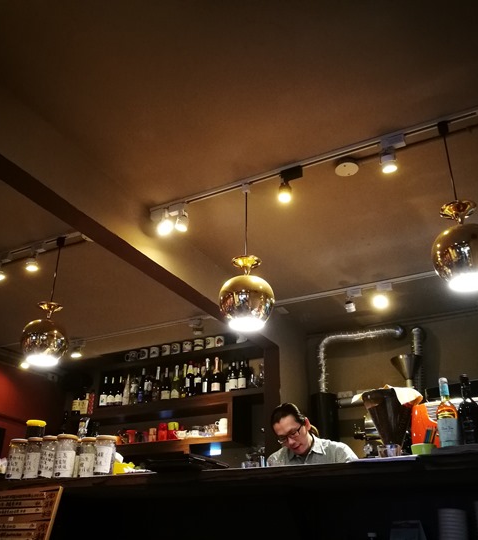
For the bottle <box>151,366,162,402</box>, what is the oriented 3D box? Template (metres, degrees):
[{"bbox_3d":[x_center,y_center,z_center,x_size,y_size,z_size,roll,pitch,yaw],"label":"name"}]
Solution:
[{"bbox_3d":[-0.768,1.066,5.234,0.080,0.310,0.080,1,-26,0],"label":"bottle"}]

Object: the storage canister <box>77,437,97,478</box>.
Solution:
[{"bbox_3d":[-0.775,0.954,2.862,0.084,0.195,0.084,7,-26,-13],"label":"storage canister"}]

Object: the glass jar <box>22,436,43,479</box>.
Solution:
[{"bbox_3d":[-1.114,1.019,3.040,0.087,0.217,0.087,1,-27,0],"label":"glass jar"}]

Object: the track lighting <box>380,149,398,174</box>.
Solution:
[{"bbox_3d":[0.656,-0.476,2.463,0.072,0.100,0.075,-13,-29,26],"label":"track lighting"}]

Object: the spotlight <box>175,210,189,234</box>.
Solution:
[{"bbox_3d":[-0.296,-0.254,2.942,0.080,0.105,0.070,8,-26,-15],"label":"spotlight"}]

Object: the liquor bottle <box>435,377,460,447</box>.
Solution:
[{"bbox_3d":[0.827,0.567,2.234,0.075,0.280,0.075,-13,-30,25],"label":"liquor bottle"}]

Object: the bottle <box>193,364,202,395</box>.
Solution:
[{"bbox_3d":[-0.372,0.983,5.045,0.078,0.285,0.078,1,-26,0],"label":"bottle"}]

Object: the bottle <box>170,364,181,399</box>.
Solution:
[{"bbox_3d":[-0.581,1.021,5.147,0.085,0.305,0.085,1,-26,0],"label":"bottle"}]

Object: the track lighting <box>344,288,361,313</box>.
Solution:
[{"bbox_3d":[0.846,0.228,4.189,0.110,0.150,0.075,-12,-29,25],"label":"track lighting"}]

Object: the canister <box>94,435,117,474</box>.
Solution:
[{"bbox_3d":[-0.674,0.939,2.834,0.102,0.195,0.102,6,-26,-11],"label":"canister"}]

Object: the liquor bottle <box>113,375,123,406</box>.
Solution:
[{"bbox_3d":[-1.092,1.111,5.148,0.076,0.298,0.076,-13,-30,25],"label":"liquor bottle"}]

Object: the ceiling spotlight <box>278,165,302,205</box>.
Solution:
[{"bbox_3d":[0.259,-0.434,2.886,0.110,0.160,0.075,-12,-29,25],"label":"ceiling spotlight"}]

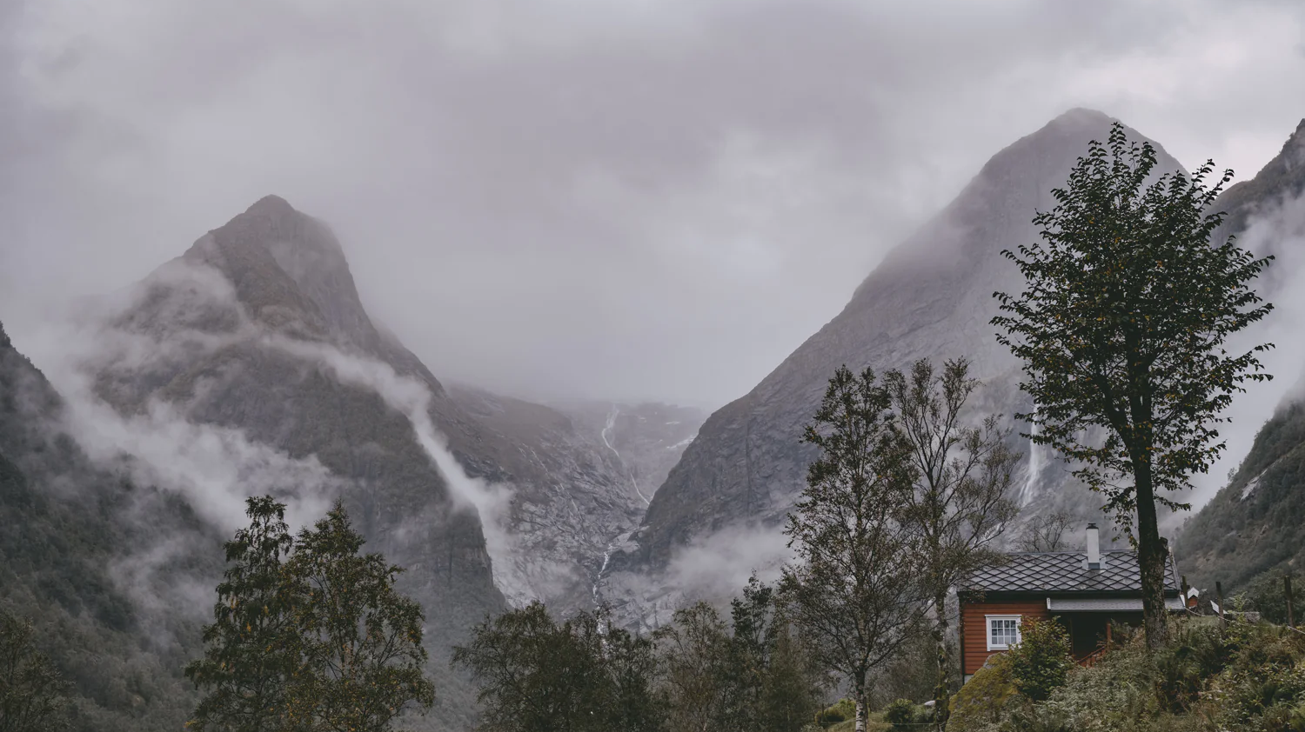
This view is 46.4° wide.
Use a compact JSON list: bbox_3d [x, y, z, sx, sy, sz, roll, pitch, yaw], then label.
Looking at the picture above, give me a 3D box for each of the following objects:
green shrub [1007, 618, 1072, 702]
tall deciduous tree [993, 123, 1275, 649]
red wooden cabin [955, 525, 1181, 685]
[{"bbox_3d":[8.133,6.170,32.001,1.372,1.726,1.372,-2,-10,14],"label":"green shrub"},{"bbox_3d":[8.219,0.350,25.998,4.823,9.432,4.823,-3,-10,17],"label":"tall deciduous tree"},{"bbox_3d":[13.363,7.769,49.113,6.750,5.308,6.200,-2,-10,12],"label":"red wooden cabin"}]

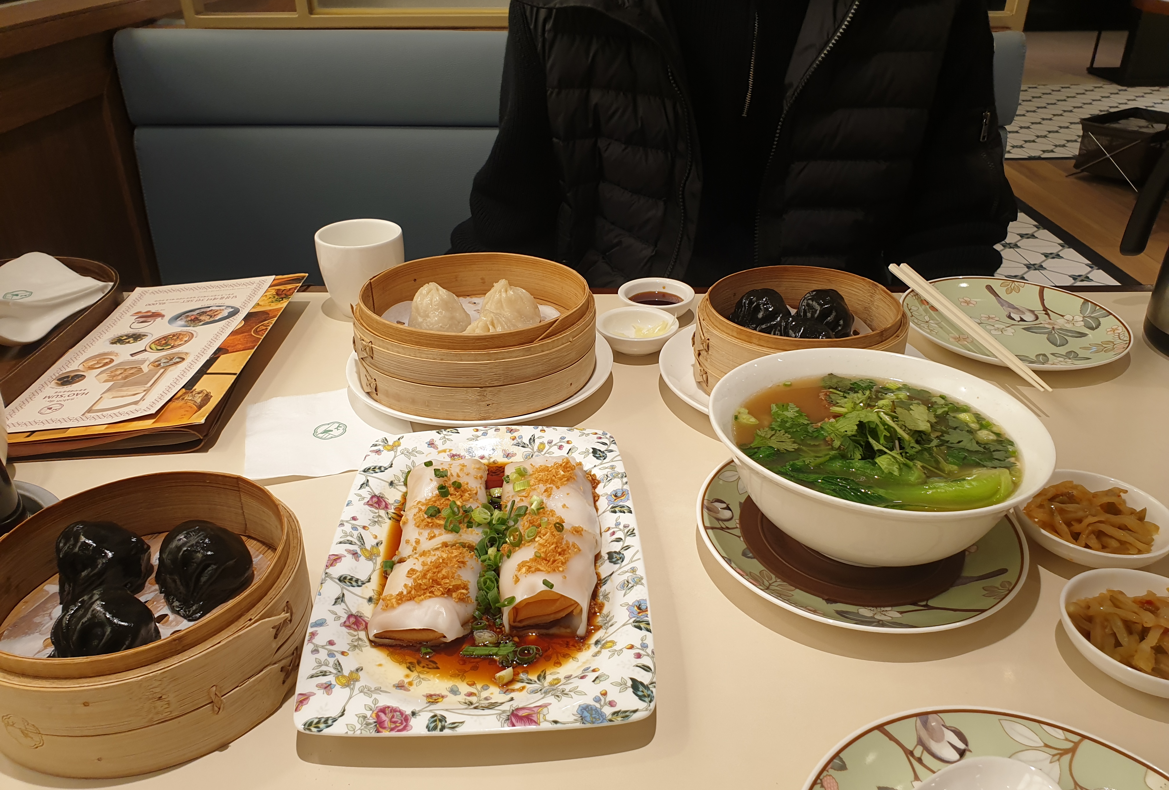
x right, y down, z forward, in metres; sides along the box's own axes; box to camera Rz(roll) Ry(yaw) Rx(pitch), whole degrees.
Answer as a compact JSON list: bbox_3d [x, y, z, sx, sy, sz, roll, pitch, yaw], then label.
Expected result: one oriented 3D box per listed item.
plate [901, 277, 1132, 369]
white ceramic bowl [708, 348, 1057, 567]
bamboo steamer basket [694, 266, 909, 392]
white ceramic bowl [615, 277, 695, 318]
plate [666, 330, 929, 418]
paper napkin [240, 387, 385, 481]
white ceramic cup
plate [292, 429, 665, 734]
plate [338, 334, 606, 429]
[{"bbox_3d":[0.399,-0.061,0.828,0.203,0.024,0.203,0,29,0],"label":"plate"},{"bbox_3d":[0.174,0.048,0.543,0.192,0.077,0.192,0,30,0],"label":"white ceramic bowl"},{"bbox_3d":[0.180,-0.047,0.738,0.173,0.071,0.173,0,29,0],"label":"bamboo steamer basket"},{"bbox_3d":[0.073,-0.094,0.885,0.077,0.023,0.077,0,29,0],"label":"white ceramic bowl"},{"bbox_3d":[0.180,-0.014,0.745,0.227,0.023,0.227,0,30,0],"label":"plate"},{"bbox_3d":[-0.198,0.025,0.691,0.126,0.004,0.117,-8,30,-14],"label":"paper napkin"},{"bbox_3d":[-0.218,-0.122,0.874,0.086,0.081,0.086,0,30,0],"label":"white ceramic cup"},{"bbox_3d":[-0.059,0.102,0.534,0.185,0.026,0.271,-1,30,-3],"label":"plate"},{"bbox_3d":[-0.089,-0.023,0.757,0.225,0.023,0.225,0,30,0],"label":"plate"}]

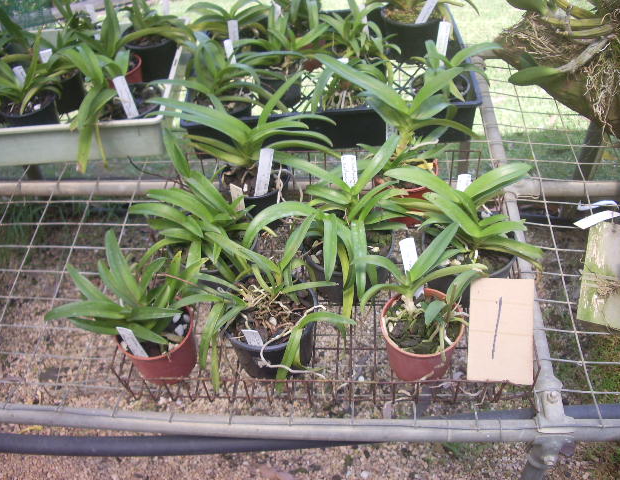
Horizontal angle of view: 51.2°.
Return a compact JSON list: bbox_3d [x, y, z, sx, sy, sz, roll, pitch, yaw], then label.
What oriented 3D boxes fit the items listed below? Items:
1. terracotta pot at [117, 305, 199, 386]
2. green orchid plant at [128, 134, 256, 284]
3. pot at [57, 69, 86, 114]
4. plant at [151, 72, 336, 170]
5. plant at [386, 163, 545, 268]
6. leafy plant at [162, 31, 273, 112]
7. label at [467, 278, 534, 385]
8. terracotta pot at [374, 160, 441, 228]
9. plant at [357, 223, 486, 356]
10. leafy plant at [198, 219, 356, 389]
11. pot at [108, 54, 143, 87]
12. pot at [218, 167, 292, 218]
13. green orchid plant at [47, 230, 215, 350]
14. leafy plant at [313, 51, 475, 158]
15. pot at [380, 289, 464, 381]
[{"bbox_3d":[-0.192,0.137,0.851,0.100,0.083,0.100,-3,47,3],"label":"terracotta pot"},{"bbox_3d":[-0.163,-0.042,0.887,0.175,0.125,0.180,0,48,5],"label":"green orchid plant"},{"bbox_3d":[-0.490,-0.304,1.268,0.107,0.082,0.107,-2,48,3],"label":"pot"},{"bbox_3d":[-0.104,-0.172,0.983,0.285,0.135,0.155,0,48,5],"label":"plant"},{"bbox_3d":[0.204,-0.025,0.836,0.210,0.120,0.140,0,47,5],"label":"plant"},{"bbox_3d":[-0.163,-0.269,1.076,0.195,0.135,0.150,0,48,5],"label":"leafy plant"},{"bbox_3d":[0.234,0.111,0.793,0.077,0.005,0.126,2,85,8],"label":"label"},{"bbox_3d":[0.151,-0.076,1.016,0.098,0.087,0.098,0,47,5],"label":"terracotta pot"},{"bbox_3d":[0.138,0.058,0.802,0.165,0.110,0.145,0,48,5],"label":"plant"},{"bbox_3d":[-0.046,0.070,0.818,0.205,0.140,0.175,0,47,5],"label":"leafy plant"},{"bbox_3d":[-0.368,-0.306,1.272,0.100,0.087,0.100,-3,47,3],"label":"pot"},{"bbox_3d":[-0.082,-0.071,1.027,0.112,0.090,0.112,-2,48,3],"label":"pot"},{"bbox_3d":[-0.239,0.057,0.823,0.220,0.105,0.145,0,47,5],"label":"green orchid plant"},{"bbox_3d":[0.127,-0.188,0.971,0.235,0.145,0.150,0,48,5],"label":"leafy plant"},{"bbox_3d":[0.143,0.129,0.833,0.102,0.082,0.102,0,48,5],"label":"pot"}]

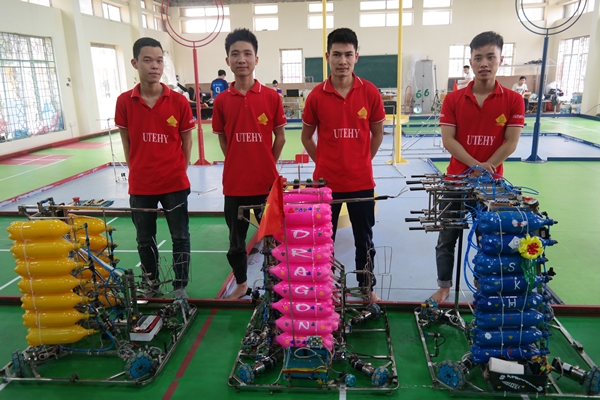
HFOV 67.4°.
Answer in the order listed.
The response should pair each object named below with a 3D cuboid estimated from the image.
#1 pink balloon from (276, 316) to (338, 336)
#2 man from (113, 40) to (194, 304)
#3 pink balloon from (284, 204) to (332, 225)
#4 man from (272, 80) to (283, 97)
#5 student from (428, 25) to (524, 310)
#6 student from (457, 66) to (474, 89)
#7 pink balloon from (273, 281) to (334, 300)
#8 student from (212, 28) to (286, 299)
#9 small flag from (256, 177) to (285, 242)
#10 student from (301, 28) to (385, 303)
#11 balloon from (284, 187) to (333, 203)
[{"bbox_3d":[0.012,0.623,2.224,0.285,0.094,0.094,0,16,6],"label":"pink balloon"},{"bbox_3d":[-0.962,-0.174,2.978,0.500,1.705,0.320,-4,16,-7],"label":"man"},{"bbox_3d":[0.007,0.067,2.067,0.285,0.094,0.094,0,16,6],"label":"pink balloon"},{"bbox_3d":[-0.675,-3.232,14.617,0.500,1.270,0.650,-10,18,-26],"label":"man"},{"bbox_3d":[1.086,-0.155,2.758,0.550,1.655,0.360,3,16,16],"label":"student"},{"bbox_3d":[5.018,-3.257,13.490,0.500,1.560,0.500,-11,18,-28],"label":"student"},{"bbox_3d":[0.012,0.439,2.172,0.285,0.094,0.094,0,16,6],"label":"pink balloon"},{"bbox_3d":[-0.322,-0.177,2.894,0.470,1.715,0.320,-3,16,-5],"label":"student"},{"bbox_3d":[-0.132,0.034,2.009,0.120,0.280,0.080,2,16,15],"label":"small flag"},{"bbox_3d":[0.269,-0.167,2.824,0.500,1.695,0.320,-1,16,3],"label":"student"},{"bbox_3d":[0.007,-0.025,2.041,0.285,0.094,0.094,0,16,6],"label":"balloon"}]

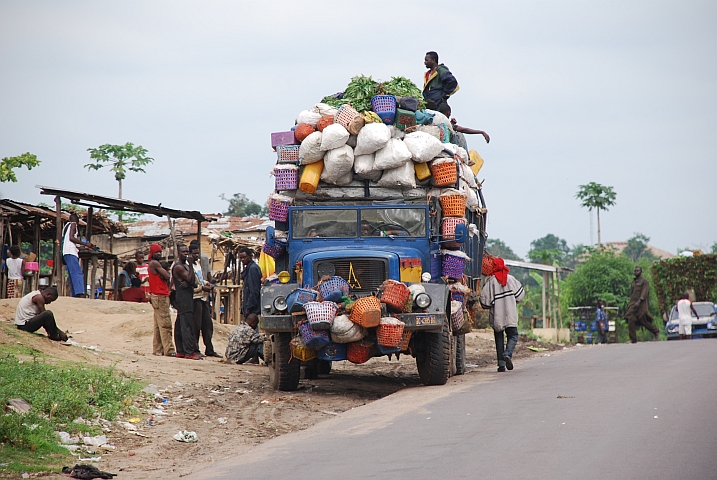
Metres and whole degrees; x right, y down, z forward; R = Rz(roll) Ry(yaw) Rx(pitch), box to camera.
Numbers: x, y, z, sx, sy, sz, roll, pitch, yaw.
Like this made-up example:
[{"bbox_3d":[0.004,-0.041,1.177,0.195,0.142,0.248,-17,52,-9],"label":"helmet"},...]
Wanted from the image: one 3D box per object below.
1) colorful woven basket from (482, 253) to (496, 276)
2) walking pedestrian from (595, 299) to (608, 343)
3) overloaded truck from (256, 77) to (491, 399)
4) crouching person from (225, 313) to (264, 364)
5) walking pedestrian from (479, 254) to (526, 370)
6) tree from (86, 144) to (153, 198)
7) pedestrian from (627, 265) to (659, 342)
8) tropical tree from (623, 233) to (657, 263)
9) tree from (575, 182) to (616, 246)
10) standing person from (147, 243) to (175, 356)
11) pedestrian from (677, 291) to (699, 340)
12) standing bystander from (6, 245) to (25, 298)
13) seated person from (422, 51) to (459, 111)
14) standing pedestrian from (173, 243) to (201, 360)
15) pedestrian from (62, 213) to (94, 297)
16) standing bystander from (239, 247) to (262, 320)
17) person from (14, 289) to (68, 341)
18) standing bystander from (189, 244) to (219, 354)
[{"bbox_3d":[2.025,0.396,62.500,0.370,0.350,0.370,0,0,5],"label":"colorful woven basket"},{"bbox_3d":[7.360,2.680,122.000,0.360,1.696,0.480,0,0,28],"label":"walking pedestrian"},{"bbox_3d":[0.216,-0.160,57.900,2.700,4.400,8.200,0,0,5],"label":"overloaded truck"},{"bbox_3d":[-1.668,1.482,60.000,0.700,0.790,0.520,0,0,-3],"label":"crouching person"},{"bbox_3d":[2.145,1.117,60.000,0.640,1.713,0.500,0,0,4],"label":"walking pedestrian"},{"bbox_3d":[-7.746,-0.855,130.000,2.250,4.583,2.250,0,0,0],"label":"tree"},{"bbox_3d":[6.310,1.444,89.500,0.850,1.711,0.550,0,0,-34],"label":"pedestrian"},{"bbox_3d":[14.650,2.033,210.000,2.100,4.849,2.100,0,0,0],"label":"tropical tree"},{"bbox_3d":[10.591,0.130,180.000,1.950,5.400,1.950,0,0,0],"label":"tree"},{"bbox_3d":[-2.983,0.916,61.000,0.420,1.710,0.500,0,0,25],"label":"standing person"},{"bbox_3d":[8.495,2.128,104.000,0.550,1.570,0.360,0,0,6],"label":"pedestrian"},{"bbox_3d":[-6.472,0.744,76.000,0.420,1.300,0.300,0,0,9],"label":"standing bystander"},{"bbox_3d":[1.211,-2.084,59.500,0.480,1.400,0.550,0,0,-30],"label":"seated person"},{"bbox_3d":[-2.564,0.930,60.400,0.380,1.724,0.500,0,0,40],"label":"standing pedestrian"},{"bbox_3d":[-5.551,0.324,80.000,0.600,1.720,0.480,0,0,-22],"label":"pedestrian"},{"bbox_3d":[-1.657,0.963,61.800,0.360,1.695,0.500,0,0,-26],"label":"standing bystander"},{"bbox_3d":[-4.697,1.097,59.500,0.770,0.805,0.480,0,0,9],"label":"person"},{"bbox_3d":[-2.332,0.912,61.000,0.420,1.719,0.500,0,0,37],"label":"standing bystander"}]

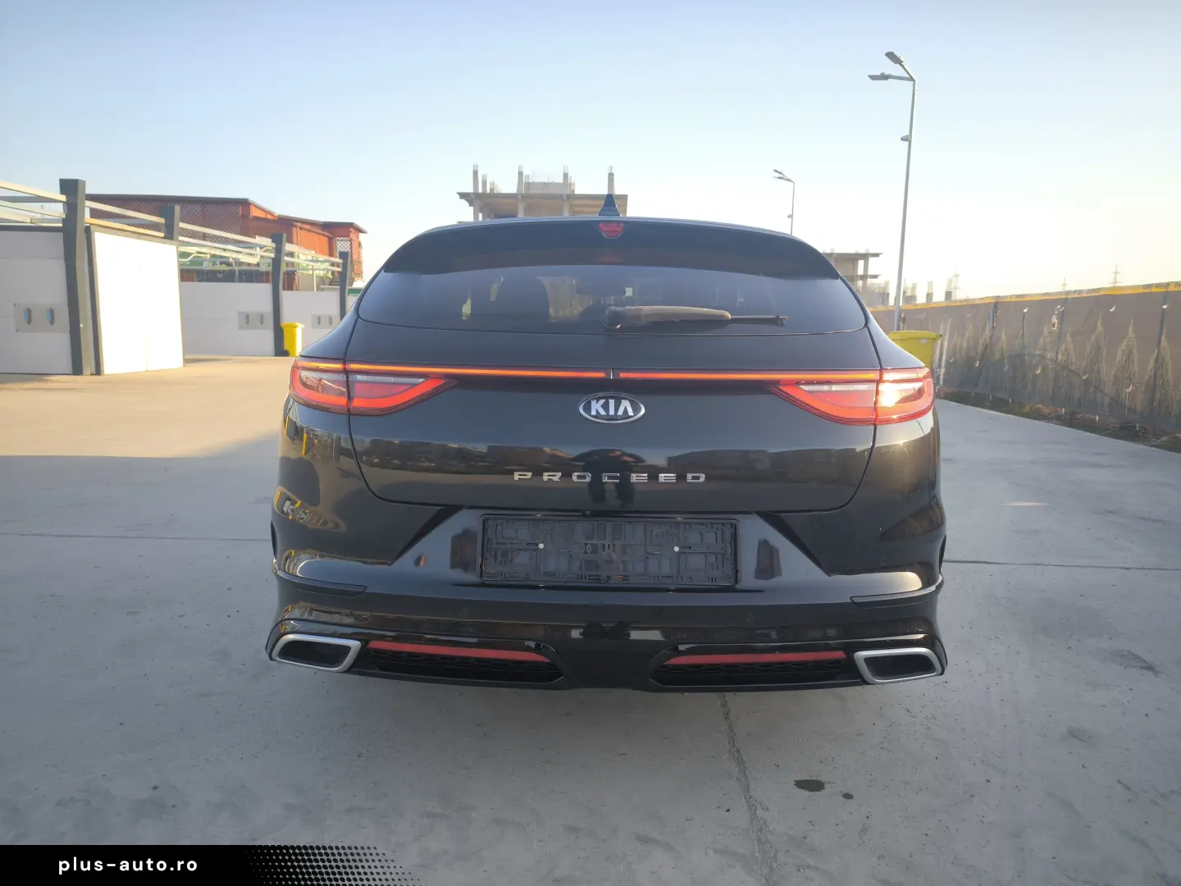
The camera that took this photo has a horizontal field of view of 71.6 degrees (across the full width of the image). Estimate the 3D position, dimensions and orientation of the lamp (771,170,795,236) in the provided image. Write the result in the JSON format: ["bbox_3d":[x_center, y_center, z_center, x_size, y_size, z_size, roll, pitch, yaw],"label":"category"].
[{"bbox_3d":[5.134,-4.646,22.168,0.750,5.300,1.300,1,8,1],"label":"lamp"}]

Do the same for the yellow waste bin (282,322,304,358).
[{"bbox_3d":[-9.194,-3.186,25.326,0.580,1.060,0.500,2,8,5],"label":"yellow waste bin"}]

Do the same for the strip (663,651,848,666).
[{"bbox_3d":[0.369,0.479,1.819,0.424,0.020,0.035,0,8,-6],"label":"strip"}]

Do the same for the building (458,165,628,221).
[{"bbox_3d":[-5.082,-21.193,94.089,18.000,17.600,16.000,1,8,1],"label":"building"}]

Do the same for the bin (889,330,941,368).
[{"bbox_3d":[4.707,-1.069,11.872,0.700,1.080,0.570,0,8,-7],"label":"bin"}]

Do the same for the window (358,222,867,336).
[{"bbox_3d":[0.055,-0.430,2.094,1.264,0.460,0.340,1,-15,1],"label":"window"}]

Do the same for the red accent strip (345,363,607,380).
[{"bbox_3d":[-0.265,-0.161,1.799,0.613,0.028,0.075,2,8,8],"label":"red accent strip"}]

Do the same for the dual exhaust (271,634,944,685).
[{"bbox_3d":[0.041,0.486,1.876,1.510,0.083,0.120,1,8,0],"label":"dual exhaust"}]

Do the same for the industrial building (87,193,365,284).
[{"bbox_3d":[-18.632,-9.013,44.068,10.200,7.000,11.000,1,8,1],"label":"industrial building"}]

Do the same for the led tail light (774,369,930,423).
[{"bbox_3d":[0.594,-0.110,1.856,0.410,0.125,0.160,-1,8,-13],"label":"led tail light"}]

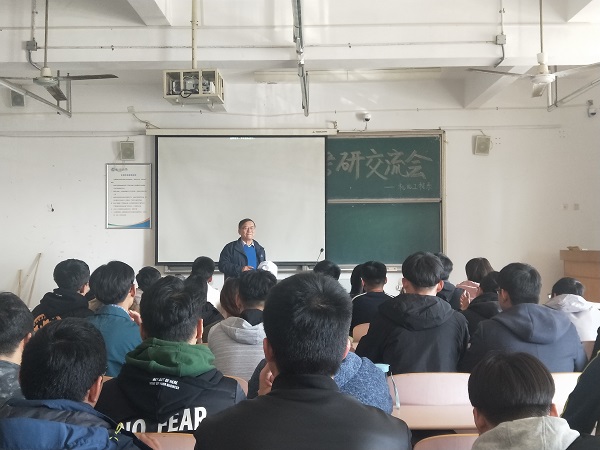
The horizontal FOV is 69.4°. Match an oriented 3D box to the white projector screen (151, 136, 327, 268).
[{"bbox_3d":[-0.820,-0.340,6.080,2.411,1.837,0.040,0,-2,1],"label":"white projector screen"}]

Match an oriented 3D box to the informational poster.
[{"bbox_3d":[-2.454,-0.411,6.214,0.662,0.945,0.030,0,-2,1],"label":"informational poster"}]

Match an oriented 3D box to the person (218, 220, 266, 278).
[{"bbox_3d":[-0.630,0.753,4.775,0.510,1.650,0.350,1,-2,-24],"label":"person"}]

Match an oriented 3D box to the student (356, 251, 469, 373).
[{"bbox_3d":[0.521,0.758,2.098,0.520,1.270,0.700,0,-2,1],"label":"student"}]

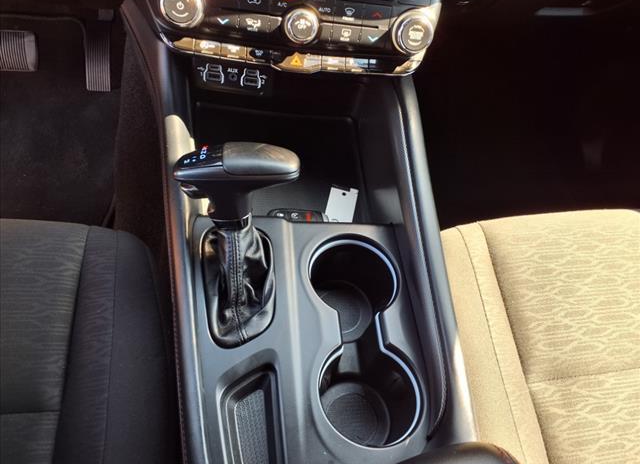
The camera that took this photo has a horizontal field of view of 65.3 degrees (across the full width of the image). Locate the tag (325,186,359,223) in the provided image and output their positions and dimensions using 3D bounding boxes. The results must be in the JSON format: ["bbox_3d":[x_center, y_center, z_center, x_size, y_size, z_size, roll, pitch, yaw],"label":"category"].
[{"bbox_3d":[0.023,-0.026,0.541,0.030,0.003,0.052,14,63,-1],"label":"tag"}]

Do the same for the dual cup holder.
[{"bbox_3d":[0.033,0.104,0.457,0.085,0.080,0.192,-1,56,-8],"label":"dual cup holder"}]

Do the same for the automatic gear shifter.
[{"bbox_3d":[-0.063,0.007,0.394,0.098,0.119,0.130,0,54,-8],"label":"automatic gear shifter"}]

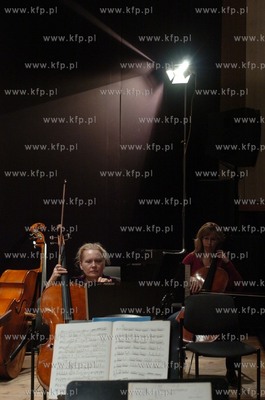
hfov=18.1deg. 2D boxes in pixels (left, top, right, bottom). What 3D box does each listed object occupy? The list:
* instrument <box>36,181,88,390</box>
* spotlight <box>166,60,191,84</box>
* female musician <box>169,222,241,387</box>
[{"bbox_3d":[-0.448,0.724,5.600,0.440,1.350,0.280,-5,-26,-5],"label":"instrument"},{"bbox_3d":[0.470,-1.303,8.500,0.280,0.260,0.260,0,17,39],"label":"spotlight"},{"bbox_3d":[0.585,0.820,6.620,0.620,1.260,0.750,0,-1,7],"label":"female musician"}]

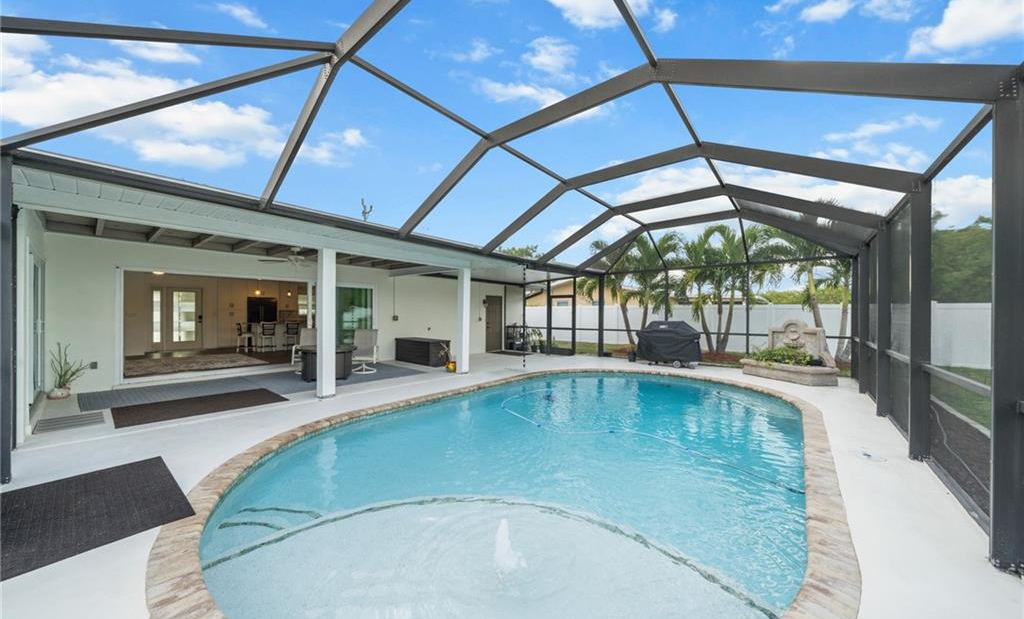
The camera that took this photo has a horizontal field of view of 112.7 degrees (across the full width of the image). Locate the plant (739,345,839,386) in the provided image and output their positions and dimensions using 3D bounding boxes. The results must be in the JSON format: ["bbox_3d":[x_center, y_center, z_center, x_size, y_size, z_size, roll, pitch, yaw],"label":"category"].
[{"bbox_3d":[5.930,1.190,7.520,0.560,0.660,1.860,0,0,-19],"label":"plant"}]

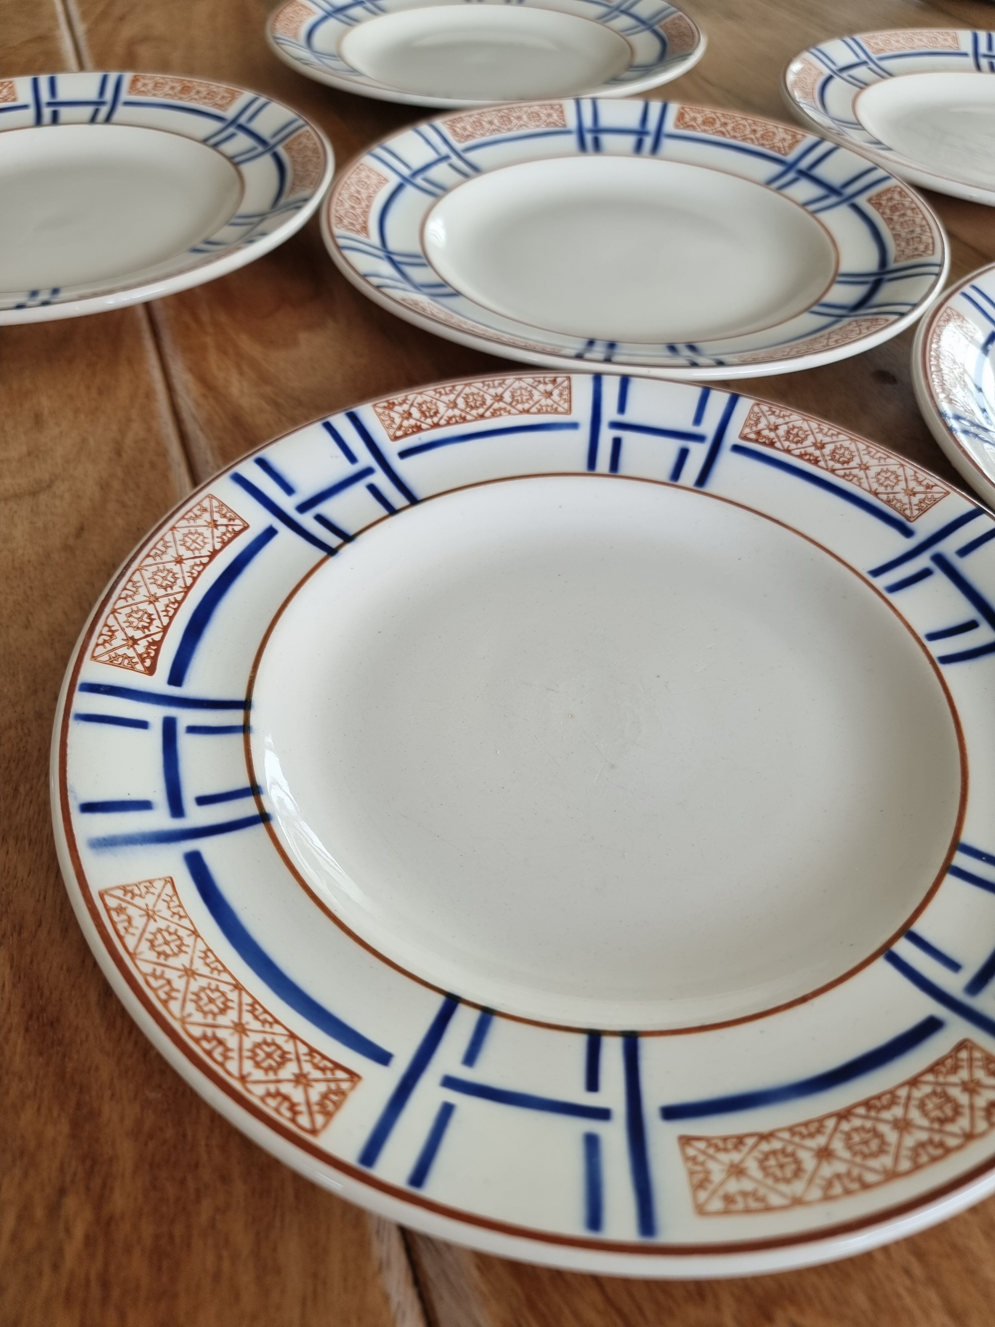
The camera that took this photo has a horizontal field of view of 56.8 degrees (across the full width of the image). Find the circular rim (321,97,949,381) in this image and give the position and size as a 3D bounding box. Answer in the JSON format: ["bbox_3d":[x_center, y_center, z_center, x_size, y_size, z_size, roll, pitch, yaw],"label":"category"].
[{"bbox_3d":[0.052,-0.171,0.370,0.240,0.029,0.240,1,49,-1],"label":"circular rim"}]

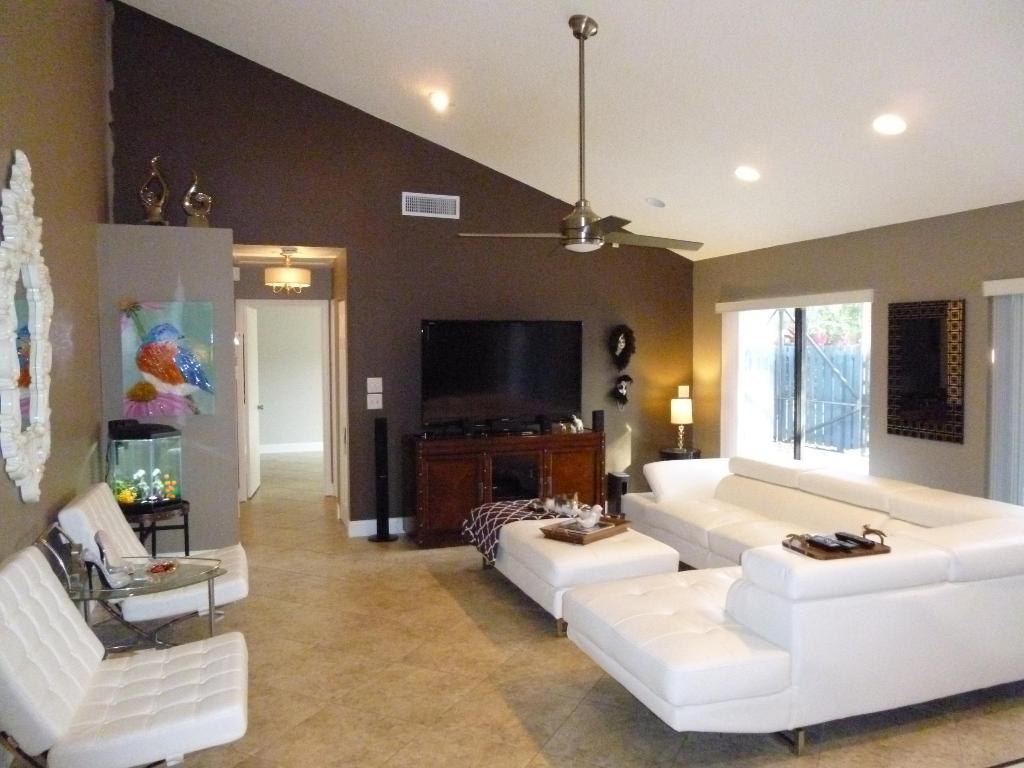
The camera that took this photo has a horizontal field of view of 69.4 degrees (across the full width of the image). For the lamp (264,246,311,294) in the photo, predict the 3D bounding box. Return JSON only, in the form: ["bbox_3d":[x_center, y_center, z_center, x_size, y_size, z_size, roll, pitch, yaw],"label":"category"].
[{"bbox_3d":[-1.910,-0.955,6.292,0.390,0.385,0.390,-1,3,-20],"label":"lamp"}]

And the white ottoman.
[{"bbox_3d":[0.355,1.151,4.850,0.770,0.420,1.460,-1,3,-20],"label":"white ottoman"}]

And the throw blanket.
[{"bbox_3d":[0.053,1.043,5.309,0.700,0.340,0.630,-1,3,-20],"label":"throw blanket"}]

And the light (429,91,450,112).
[{"bbox_3d":[-0.523,-2.036,5.330,0.160,0.100,0.160,19,-4,-19],"label":"light"}]

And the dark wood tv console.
[{"bbox_3d":[-0.053,0.859,6.454,1.690,0.861,0.468,-1,3,-19],"label":"dark wood tv console"}]

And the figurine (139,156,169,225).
[{"bbox_3d":[-2.518,-1.346,5.199,0.190,0.500,0.130,-1,3,-19],"label":"figurine"}]

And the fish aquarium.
[{"bbox_3d":[-2.388,0.533,4.814,0.460,0.540,0.420,-1,3,-19],"label":"fish aquarium"}]

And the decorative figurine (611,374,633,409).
[{"bbox_3d":[1.045,0.073,6.995,0.210,0.320,0.120,-1,3,-19],"label":"decorative figurine"}]

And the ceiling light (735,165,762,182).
[{"bbox_3d":[1.599,-1.429,5.020,0.185,0.030,0.185,19,-4,-20],"label":"ceiling light"}]

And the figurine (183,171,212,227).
[{"bbox_3d":[-2.265,-1.321,5.340,0.215,0.435,0.100,-1,3,-20],"label":"figurine"}]

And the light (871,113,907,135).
[{"bbox_3d":[1.961,-1.351,3.842,0.185,0.040,0.185,19,-4,-19],"label":"light"}]

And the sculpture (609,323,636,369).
[{"bbox_3d":[1.044,-0.344,6.973,0.280,0.430,0.130,-1,3,-19],"label":"sculpture"}]

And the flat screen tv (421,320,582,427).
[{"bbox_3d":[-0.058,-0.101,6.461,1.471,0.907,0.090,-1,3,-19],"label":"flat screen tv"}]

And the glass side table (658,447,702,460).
[{"bbox_3d":[1.599,0.939,7.000,0.460,0.630,0.460,-1,3,-19],"label":"glass side table"}]

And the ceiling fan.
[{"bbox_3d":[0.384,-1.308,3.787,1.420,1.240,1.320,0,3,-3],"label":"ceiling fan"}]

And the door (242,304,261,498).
[{"bbox_3d":[-2.860,0.186,8.087,0.045,2.020,0.780,-1,3,-12],"label":"door"}]

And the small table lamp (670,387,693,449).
[{"bbox_3d":[1.587,0.370,6.966,0.235,0.510,0.235,-1,3,-19],"label":"small table lamp"}]

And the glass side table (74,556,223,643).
[{"bbox_3d":[-1.696,1.178,3.500,0.660,0.570,0.620,-1,3,-19],"label":"glass side table"}]

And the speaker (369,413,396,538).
[{"bbox_3d":[-1.080,0.787,6.187,0.250,1.020,0.250,-1,3,-20],"label":"speaker"}]

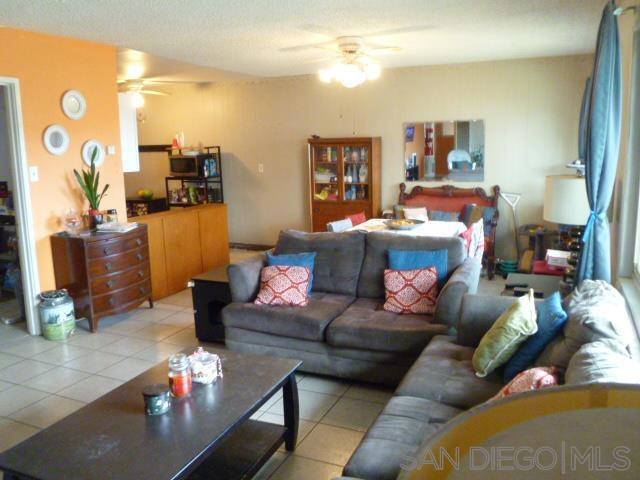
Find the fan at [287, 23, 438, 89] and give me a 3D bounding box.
[{"bbox_3d":[0.264,-1.521,4.421,1.330,0.420,1.330,4,11,24],"label":"fan"}]

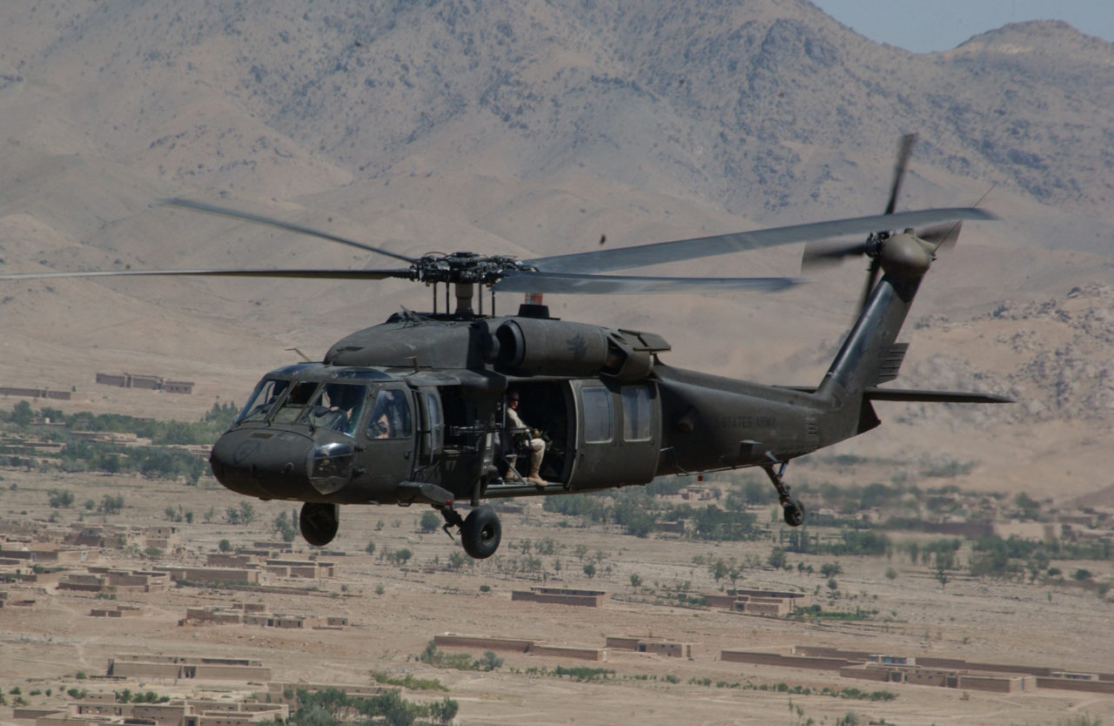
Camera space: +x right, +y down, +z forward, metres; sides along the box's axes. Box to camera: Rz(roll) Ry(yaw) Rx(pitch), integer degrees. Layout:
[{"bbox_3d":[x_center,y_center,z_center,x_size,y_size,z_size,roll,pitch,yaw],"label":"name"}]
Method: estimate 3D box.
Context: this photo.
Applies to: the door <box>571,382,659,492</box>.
[{"bbox_3d":[0.751,0.926,119.578,0.220,1.420,1.800,3,3,37],"label":"door"}]

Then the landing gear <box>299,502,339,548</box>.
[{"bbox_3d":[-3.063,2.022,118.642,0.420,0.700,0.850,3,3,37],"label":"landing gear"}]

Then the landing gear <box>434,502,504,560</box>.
[{"bbox_3d":[-1.110,2.137,116.983,0.420,0.700,0.980,3,3,37],"label":"landing gear"}]

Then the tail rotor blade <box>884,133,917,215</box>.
[{"bbox_3d":[4.683,-2.541,126.605,0.100,1.376,0.250,27,23,33],"label":"tail rotor blade"}]

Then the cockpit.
[{"bbox_3d":[-3.125,0.526,116.301,2.060,0.960,1.500,3,3,37],"label":"cockpit"}]

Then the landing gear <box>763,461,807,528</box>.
[{"bbox_3d":[3.067,1.772,124.715,0.280,0.900,0.700,3,3,37],"label":"landing gear"}]

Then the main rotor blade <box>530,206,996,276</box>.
[{"bbox_3d":[2.732,-1.611,121.098,7.180,0.220,0.530,-7,20,-31],"label":"main rotor blade"}]

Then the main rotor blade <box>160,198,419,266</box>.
[{"bbox_3d":[-3.567,-1.754,122.715,0.530,0.220,7.042,10,2,-32],"label":"main rotor blade"}]

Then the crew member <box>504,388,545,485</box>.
[{"bbox_3d":[-0.465,0.980,118.602,0.820,1.220,0.550,3,3,37],"label":"crew member"}]

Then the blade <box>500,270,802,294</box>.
[{"bbox_3d":[1.151,-1.004,114.848,0.530,0.220,7.143,-19,11,-29],"label":"blade"}]

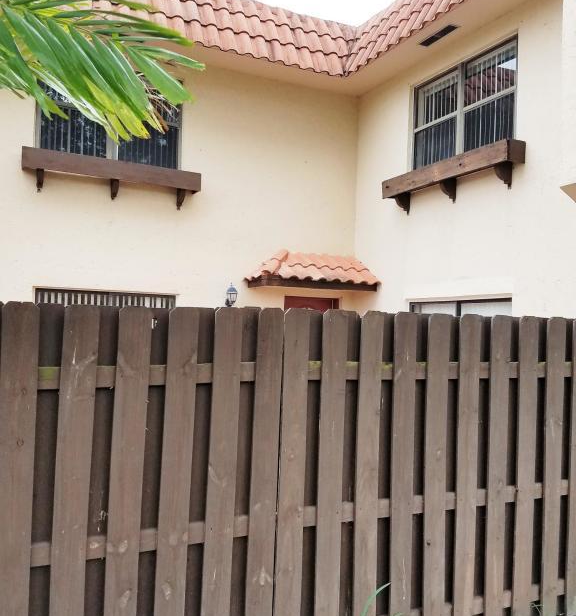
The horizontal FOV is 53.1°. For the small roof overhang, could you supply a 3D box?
[{"bbox_3d":[0.364,-0.563,8.483,1.936,0.580,0.700,2,-1,-27],"label":"small roof overhang"}]

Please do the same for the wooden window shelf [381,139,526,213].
[{"bbox_3d":[1.976,-1.579,7.306,0.240,0.490,2.230,2,-1,-27],"label":"wooden window shelf"}]

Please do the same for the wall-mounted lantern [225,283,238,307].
[{"bbox_3d":[-0.792,-0.182,8.142,0.160,0.365,0.230,2,-1,-27],"label":"wall-mounted lantern"}]

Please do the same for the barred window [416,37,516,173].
[{"bbox_3d":[2.200,-2.462,7.357,0.100,1.270,1.860,2,-1,-27],"label":"barred window"}]

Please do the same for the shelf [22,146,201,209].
[{"bbox_3d":[-2.215,-1.649,7.406,2.210,0.470,0.240,2,-1,-27],"label":"shelf"}]

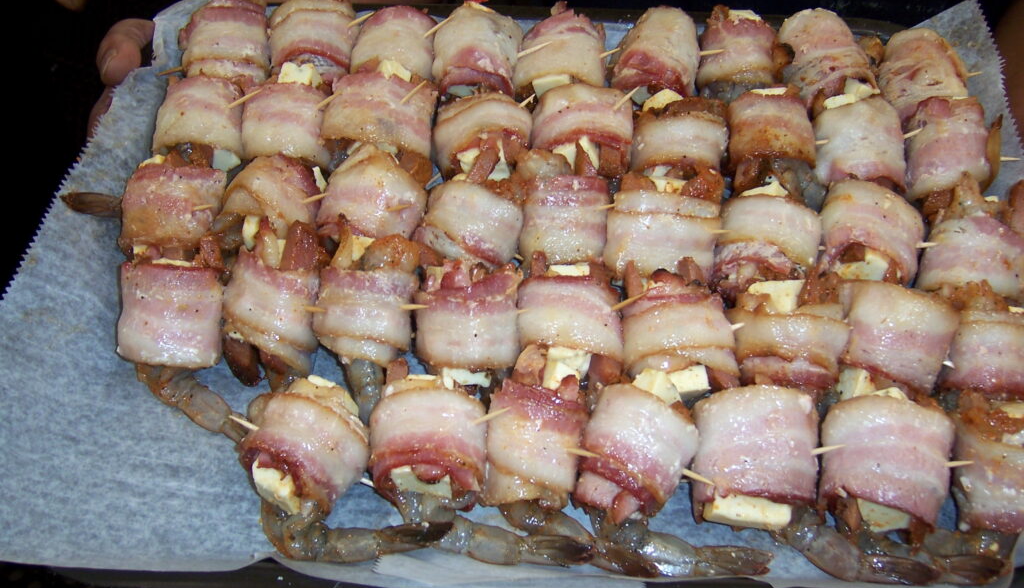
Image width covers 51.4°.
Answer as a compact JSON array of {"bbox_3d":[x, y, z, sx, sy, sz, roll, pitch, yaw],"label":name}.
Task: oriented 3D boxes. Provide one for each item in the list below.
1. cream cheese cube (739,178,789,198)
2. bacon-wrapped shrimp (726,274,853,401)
[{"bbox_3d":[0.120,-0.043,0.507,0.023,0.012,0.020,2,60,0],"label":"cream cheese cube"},{"bbox_3d":[0.123,0.020,0.479,0.050,0.037,0.047,2,60,0],"label":"bacon-wrapped shrimp"}]

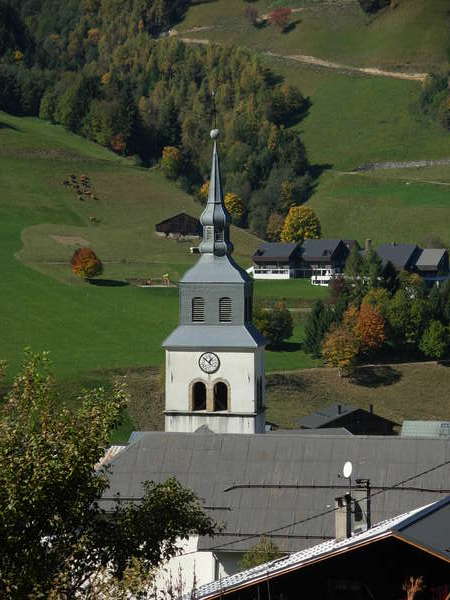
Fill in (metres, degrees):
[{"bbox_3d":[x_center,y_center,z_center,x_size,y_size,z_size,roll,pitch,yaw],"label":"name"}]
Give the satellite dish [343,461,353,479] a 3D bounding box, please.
[{"bbox_3d":[5.356,7.411,107.612,0.200,0.730,0.700,-3,5,-31],"label":"satellite dish"}]

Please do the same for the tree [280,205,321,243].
[{"bbox_3d":[23.598,-23.285,769.286,12.500,12.800,12.200,0,4,0],"label":"tree"}]

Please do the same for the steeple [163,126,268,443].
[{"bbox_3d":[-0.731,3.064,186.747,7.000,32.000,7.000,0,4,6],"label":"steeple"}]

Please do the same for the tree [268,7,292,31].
[{"bbox_3d":[24.638,-124.523,1092.651,10.700,11.400,10.700,0,4,0],"label":"tree"}]

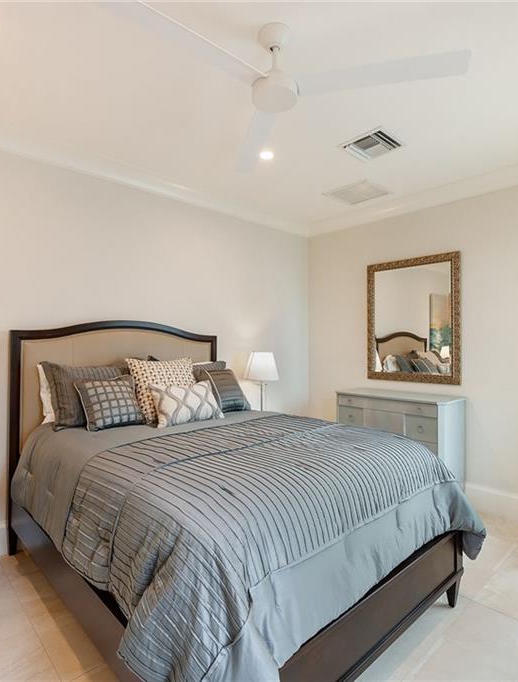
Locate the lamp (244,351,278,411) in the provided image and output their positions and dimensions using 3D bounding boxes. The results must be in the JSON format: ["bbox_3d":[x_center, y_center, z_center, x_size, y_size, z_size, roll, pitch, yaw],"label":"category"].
[{"bbox_3d":[0.027,0.465,3.890,0.327,0.706,0.313,0,0,-10],"label":"lamp"}]

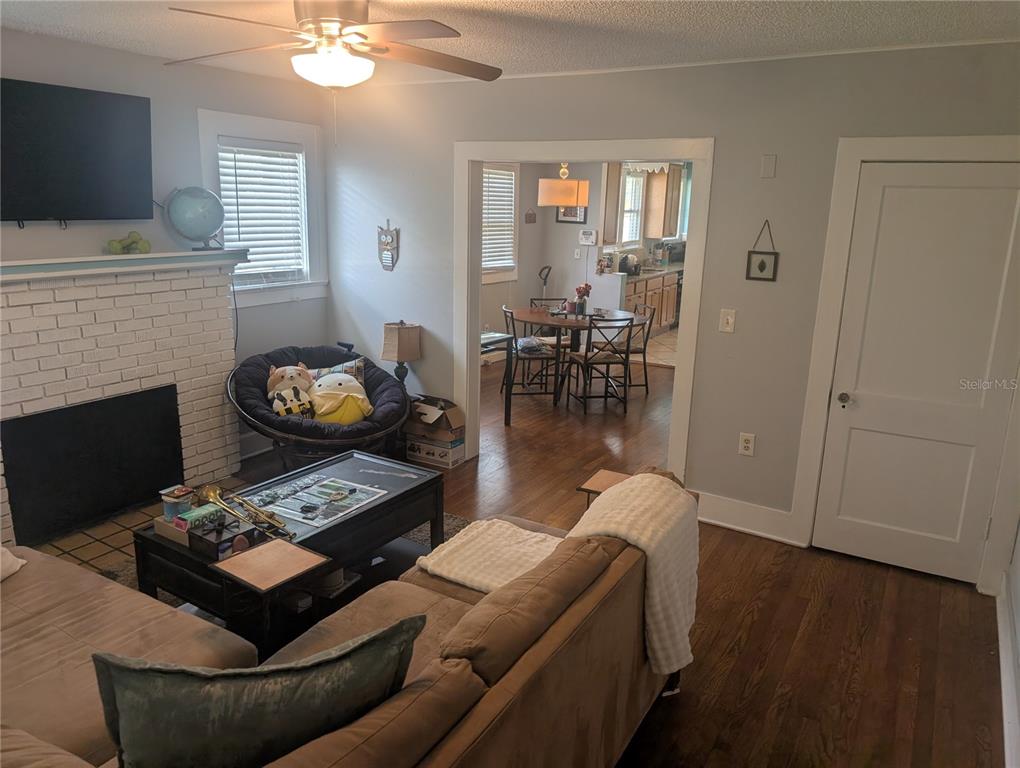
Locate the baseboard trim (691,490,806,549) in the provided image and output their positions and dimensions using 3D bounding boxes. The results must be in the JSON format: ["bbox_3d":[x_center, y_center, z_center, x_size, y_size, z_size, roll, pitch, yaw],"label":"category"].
[{"bbox_3d":[1.293,0.740,3.940,0.690,0.167,0.030,10,17,31],"label":"baseboard trim"}]

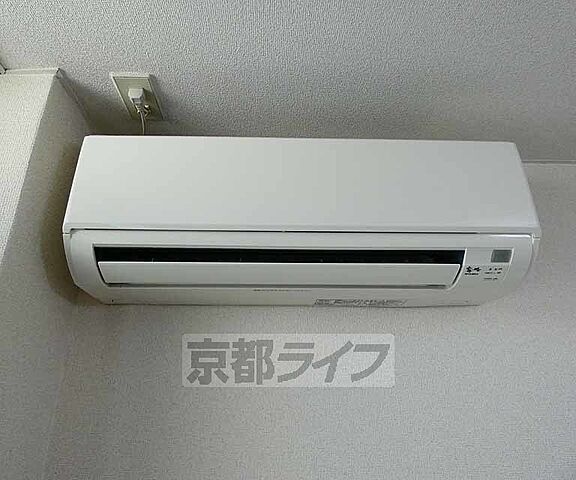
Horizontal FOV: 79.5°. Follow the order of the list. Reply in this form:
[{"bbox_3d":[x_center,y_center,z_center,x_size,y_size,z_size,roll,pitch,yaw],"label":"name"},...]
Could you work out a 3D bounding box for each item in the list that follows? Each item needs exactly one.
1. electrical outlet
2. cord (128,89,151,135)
[{"bbox_3d":[-0.300,-0.290,0.706,0.070,0.009,0.120,2,-20,-4],"label":"electrical outlet"},{"bbox_3d":[-0.292,-0.250,0.695,0.034,0.068,0.074,1,-20,-2],"label":"cord"}]

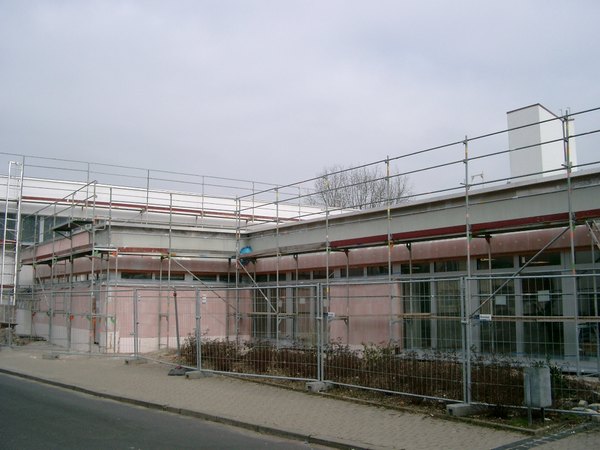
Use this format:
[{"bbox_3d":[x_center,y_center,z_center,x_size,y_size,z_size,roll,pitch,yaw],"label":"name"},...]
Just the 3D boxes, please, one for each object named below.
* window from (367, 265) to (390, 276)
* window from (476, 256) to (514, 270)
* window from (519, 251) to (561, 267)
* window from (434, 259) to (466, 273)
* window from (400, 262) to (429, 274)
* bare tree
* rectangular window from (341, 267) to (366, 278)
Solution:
[{"bbox_3d":[2.401,1.384,19.319,0.100,0.324,1.053,6,-10,-38],"label":"window"},{"bbox_3d":[4.928,0.953,16.105,0.100,0.320,1.078,6,-10,-38],"label":"window"},{"bbox_3d":[5.683,0.822,15.145,0.100,0.325,1.068,6,-10,-38],"label":"window"},{"bbox_3d":[4.055,1.106,17.215,0.100,0.329,1.081,6,-10,-38],"label":"window"},{"bbox_3d":[3.292,1.237,18.184,0.100,0.320,1.088,6,-10,-38],"label":"window"},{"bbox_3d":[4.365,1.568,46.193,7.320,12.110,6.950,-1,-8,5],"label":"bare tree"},{"bbox_3d":[1.683,1.503,20.232,0.100,0.322,1.087,6,-10,-38],"label":"rectangular window"}]

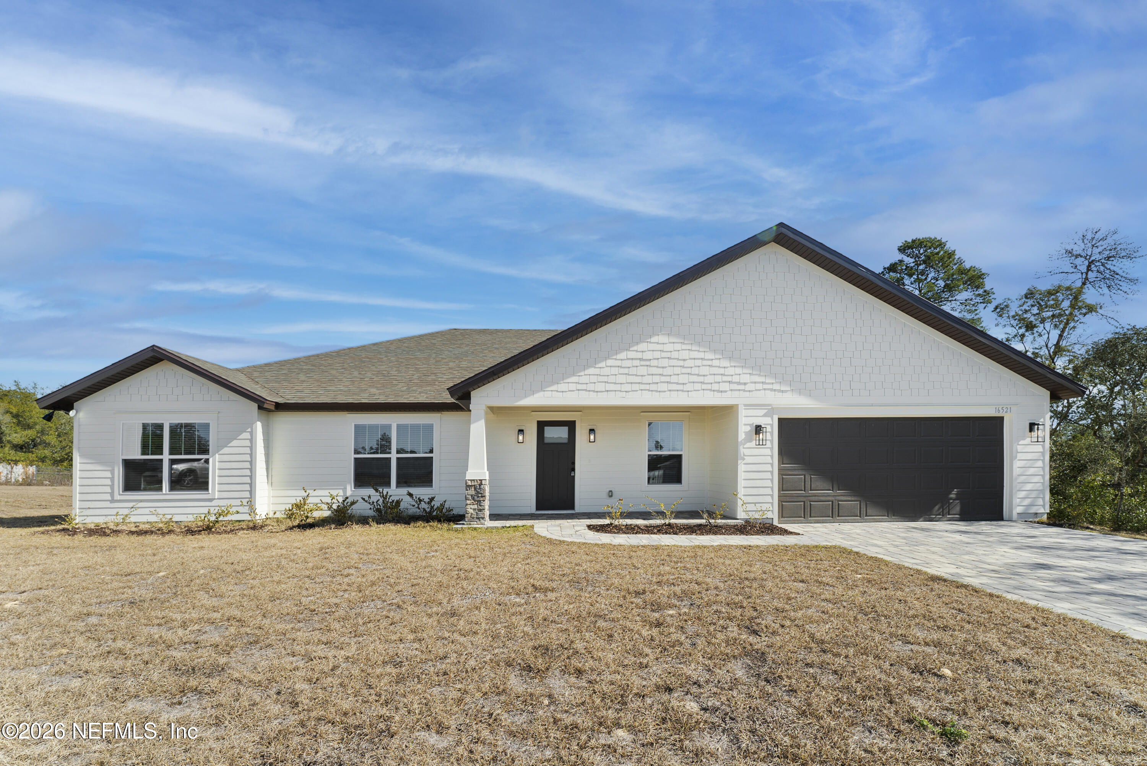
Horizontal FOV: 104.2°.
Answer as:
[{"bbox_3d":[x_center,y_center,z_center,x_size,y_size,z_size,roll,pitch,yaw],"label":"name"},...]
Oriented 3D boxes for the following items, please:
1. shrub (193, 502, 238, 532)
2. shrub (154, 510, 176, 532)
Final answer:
[{"bbox_3d":[-6.859,2.567,8.550,0.700,0.550,0.520,0,-5,-3],"label":"shrub"},{"bbox_3d":[-7.783,2.629,8.500,0.350,0.400,0.320,0,-5,-3],"label":"shrub"}]

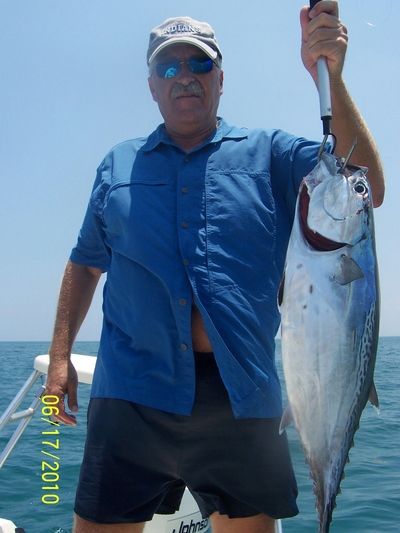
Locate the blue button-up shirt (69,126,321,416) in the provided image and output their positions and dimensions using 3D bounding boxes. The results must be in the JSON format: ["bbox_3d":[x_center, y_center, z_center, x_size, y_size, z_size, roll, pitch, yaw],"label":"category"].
[{"bbox_3d":[-0.015,-0.015,1.363,0.590,0.710,0.340,-1,-7,6],"label":"blue button-up shirt"}]

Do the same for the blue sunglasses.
[{"bbox_3d":[-0.032,-0.459,1.372,0.142,0.045,0.130,6,4,2],"label":"blue sunglasses"}]

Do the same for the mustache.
[{"bbox_3d":[-0.029,-0.406,1.310,0.078,0.034,0.030,6,4,2],"label":"mustache"}]

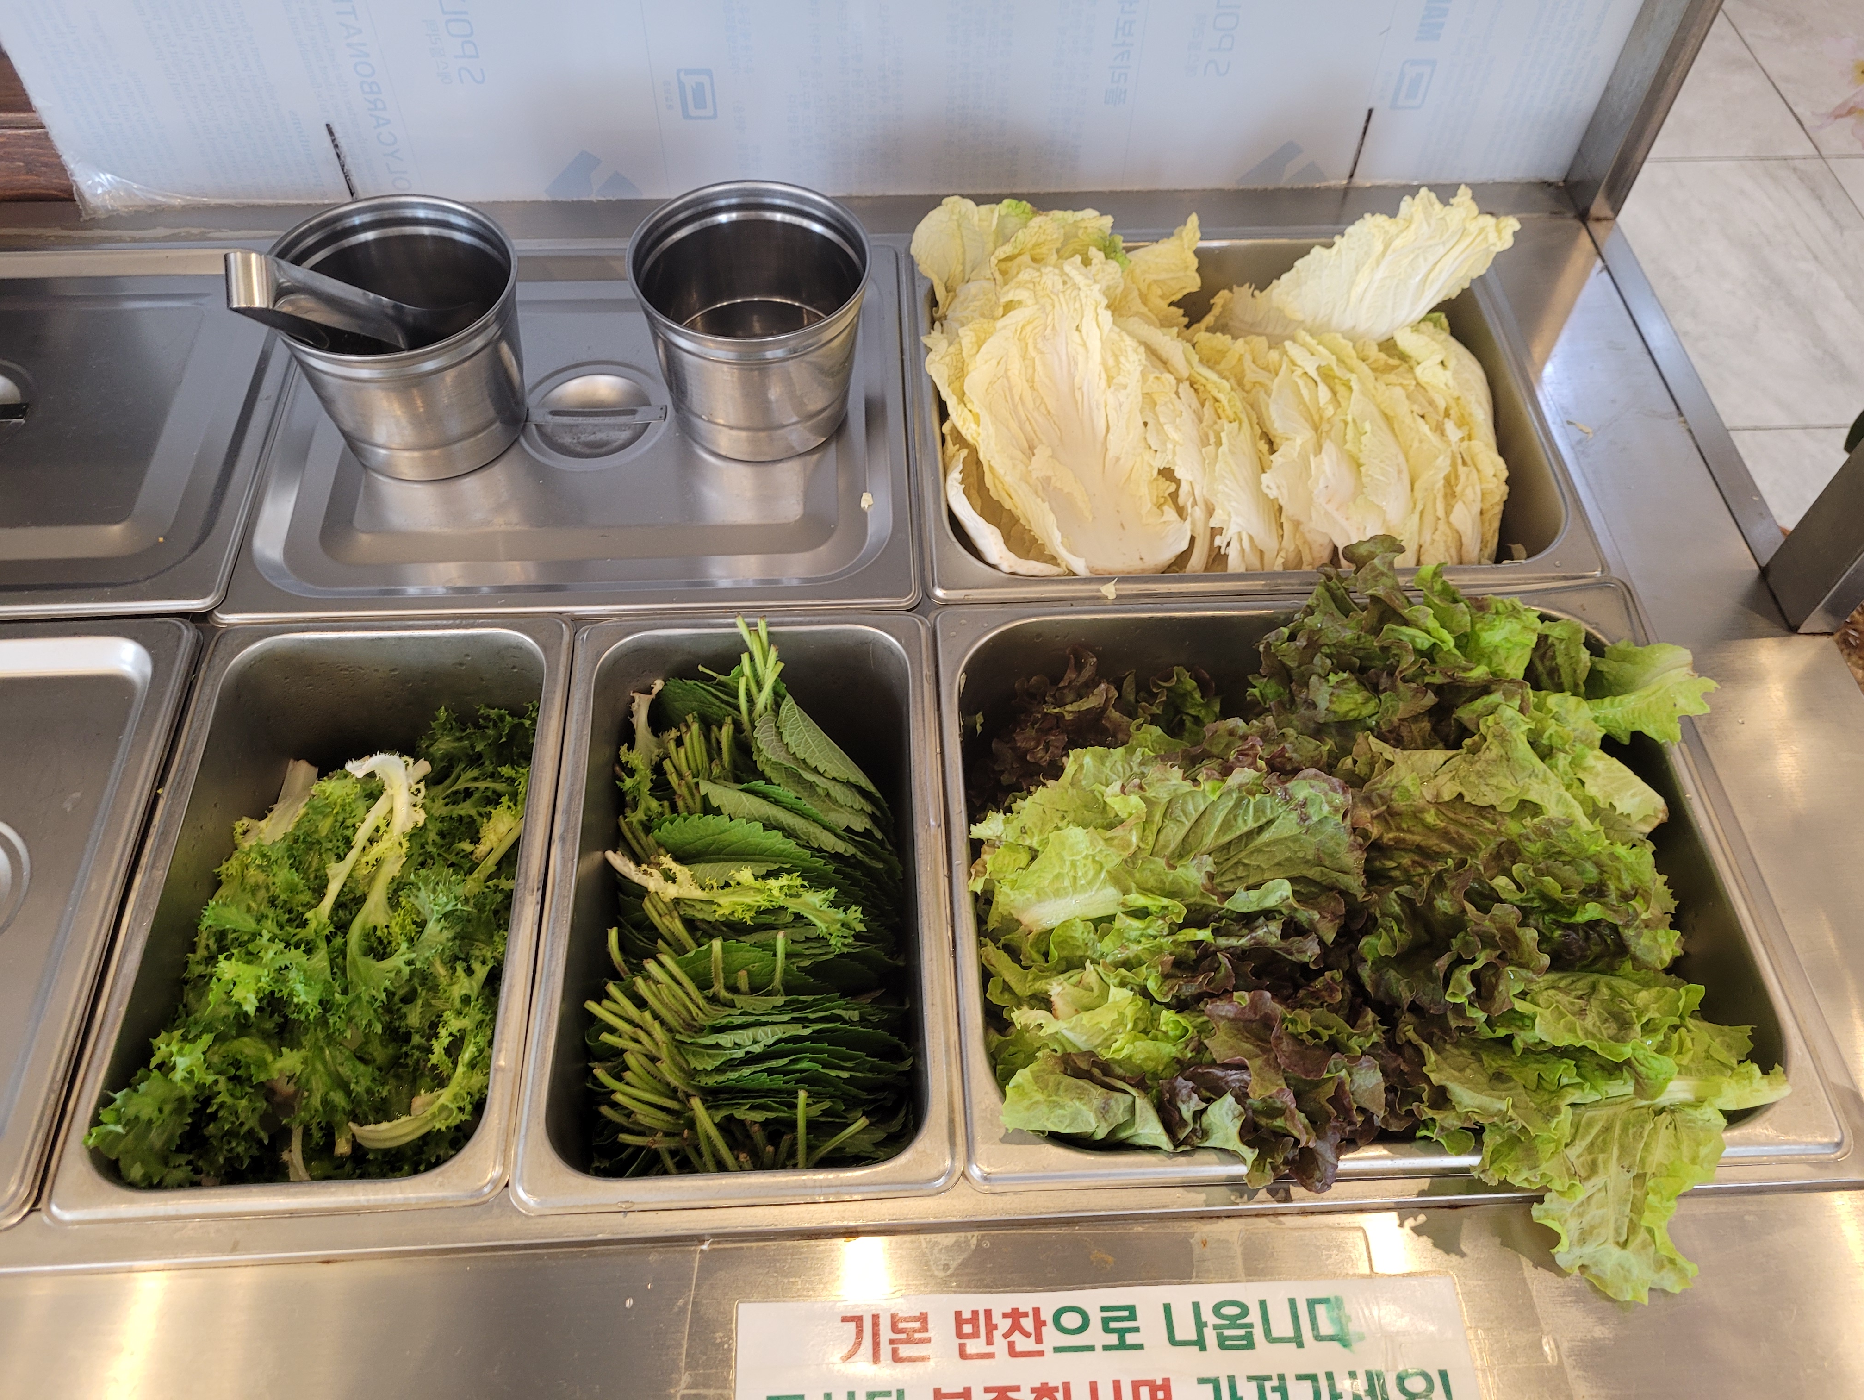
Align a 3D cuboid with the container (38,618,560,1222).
[{"bbox_3d":[-0.241,0.109,0.625,0.162,0.124,0.265,-2,56,-2],"label":"container"}]

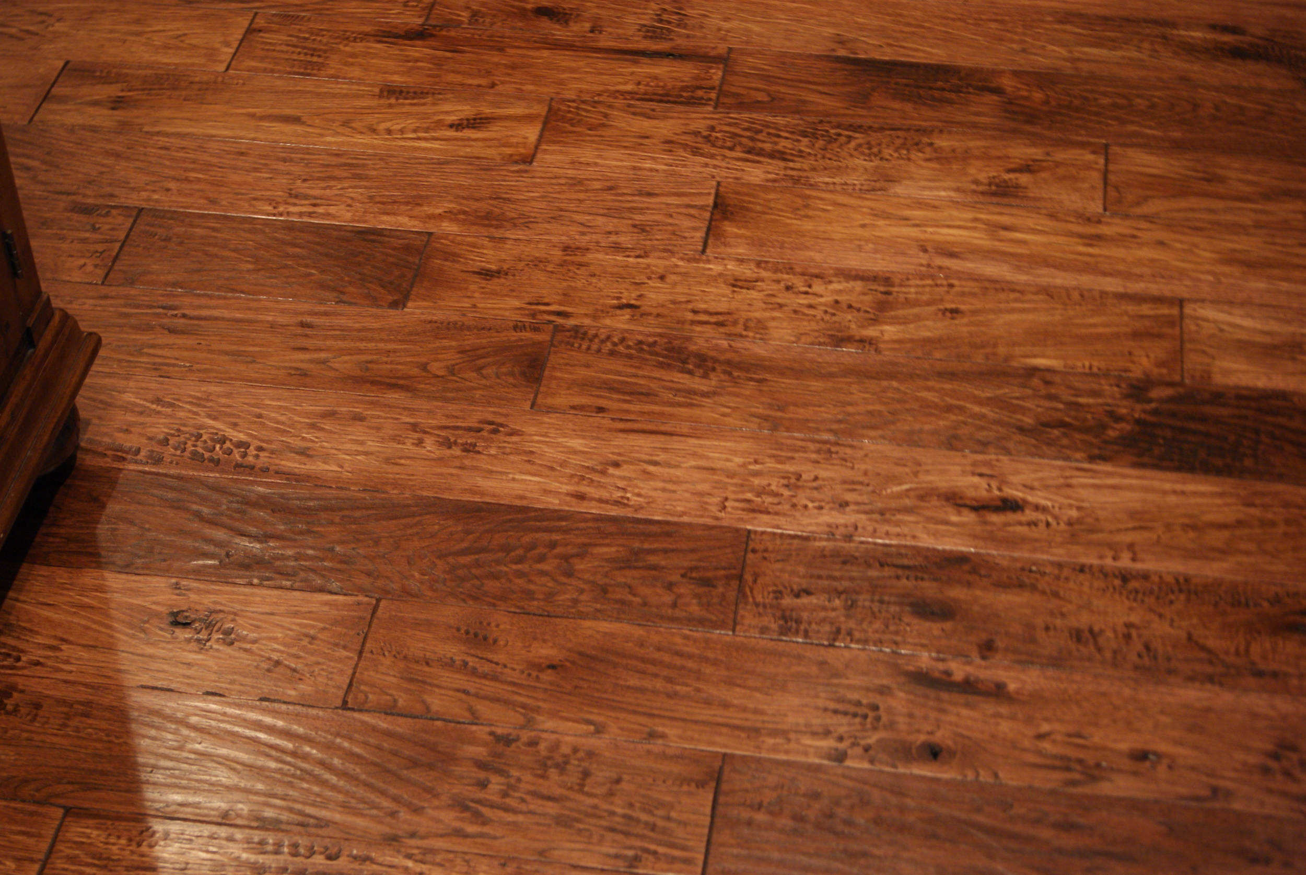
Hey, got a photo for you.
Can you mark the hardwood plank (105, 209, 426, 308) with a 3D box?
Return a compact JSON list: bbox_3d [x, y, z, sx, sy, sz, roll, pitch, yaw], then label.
[{"bbox_3d":[-0.396,-0.180,2.259,0.314,0.016,0.127,5,44,7],"label":"hardwood plank"}]

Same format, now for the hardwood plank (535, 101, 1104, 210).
[{"bbox_3d":[0.182,-0.303,2.377,0.615,0.016,0.127,5,44,7],"label":"hardwood plank"}]

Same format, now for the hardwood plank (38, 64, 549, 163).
[{"bbox_3d":[-0.403,-0.359,2.445,0.568,0.016,0.127,5,44,7],"label":"hardwood plank"}]

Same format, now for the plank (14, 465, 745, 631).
[{"bbox_3d":[-0.268,0.099,1.967,0.702,0.016,0.127,5,44,7],"label":"plank"}]

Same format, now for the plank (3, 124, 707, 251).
[{"bbox_3d":[-0.365,-0.267,2.348,0.862,0.016,0.127,5,44,7],"label":"plank"}]

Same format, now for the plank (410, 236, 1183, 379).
[{"bbox_3d":[0.140,-0.129,2.197,0.771,0.016,0.127,5,44,7],"label":"plank"}]

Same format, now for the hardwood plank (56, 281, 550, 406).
[{"bbox_3d":[-0.386,-0.090,2.165,0.566,0.016,0.127,5,44,7],"label":"hardwood plank"}]

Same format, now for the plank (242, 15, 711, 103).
[{"bbox_3d":[-0.200,-0.429,2.514,0.565,0.016,0.127,5,44,7],"label":"plank"}]

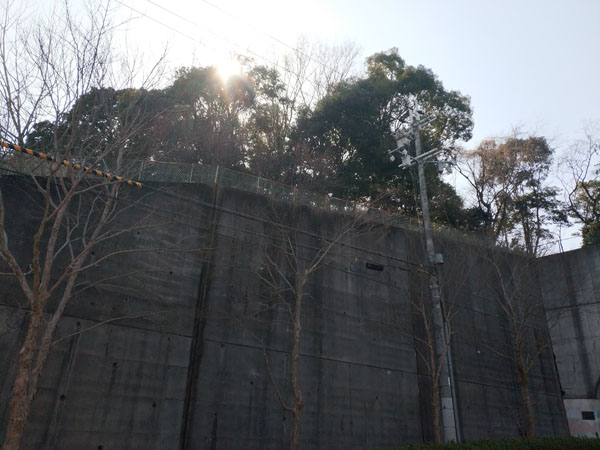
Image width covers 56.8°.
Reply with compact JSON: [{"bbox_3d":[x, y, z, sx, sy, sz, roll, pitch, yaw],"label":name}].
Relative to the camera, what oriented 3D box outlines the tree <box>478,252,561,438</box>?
[{"bbox_3d":[8.635,5.121,21.821,2.900,8.518,3.000,21,-29,-41],"label":"tree"}]

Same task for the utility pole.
[{"bbox_3d":[4.676,1.777,19.153,1.100,13.259,2.000,20,-29,-41],"label":"utility pole"}]

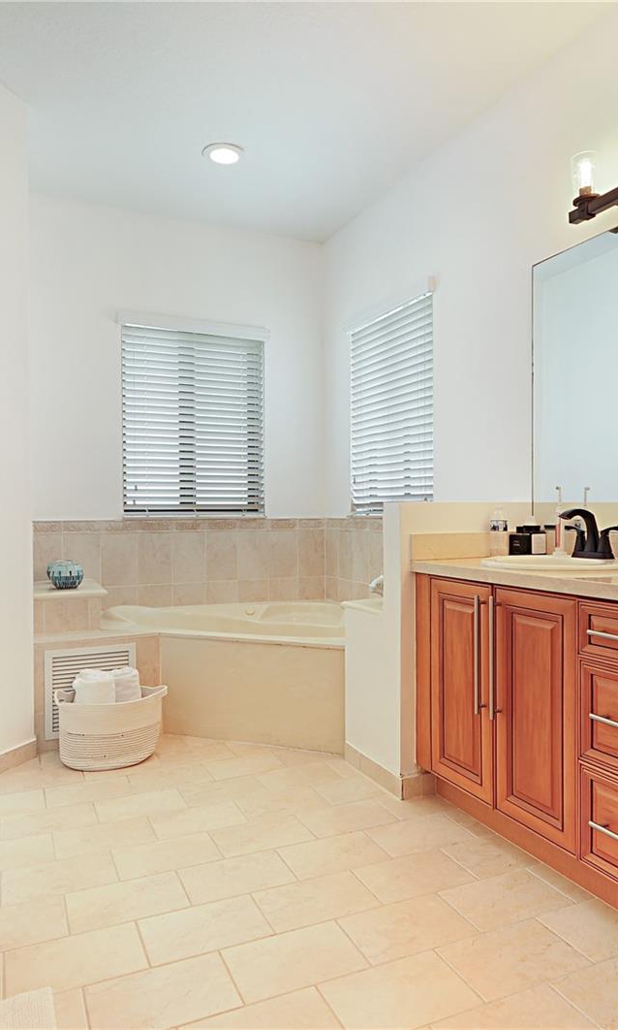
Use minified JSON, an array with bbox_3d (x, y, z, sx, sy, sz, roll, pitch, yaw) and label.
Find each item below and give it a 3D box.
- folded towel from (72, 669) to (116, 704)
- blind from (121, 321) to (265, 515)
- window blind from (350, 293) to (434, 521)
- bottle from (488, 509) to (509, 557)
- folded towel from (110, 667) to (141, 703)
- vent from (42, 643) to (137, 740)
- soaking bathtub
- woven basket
[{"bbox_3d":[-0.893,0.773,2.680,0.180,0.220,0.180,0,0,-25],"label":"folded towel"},{"bbox_3d":[-0.678,-0.543,3.862,0.860,1.100,0.050,0,0,-26],"label":"blind"},{"bbox_3d":[0.442,-0.552,3.624,0.050,1.110,0.860,0,0,-26],"label":"window blind"},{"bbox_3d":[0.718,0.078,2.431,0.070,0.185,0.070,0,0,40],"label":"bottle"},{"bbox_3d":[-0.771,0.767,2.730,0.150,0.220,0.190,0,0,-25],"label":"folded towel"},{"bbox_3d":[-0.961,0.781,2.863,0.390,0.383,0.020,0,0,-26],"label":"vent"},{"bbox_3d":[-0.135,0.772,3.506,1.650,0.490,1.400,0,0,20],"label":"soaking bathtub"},{"bbox_3d":[-0.833,0.887,2.748,0.460,0.266,0.350,0,0,-26],"label":"woven basket"}]

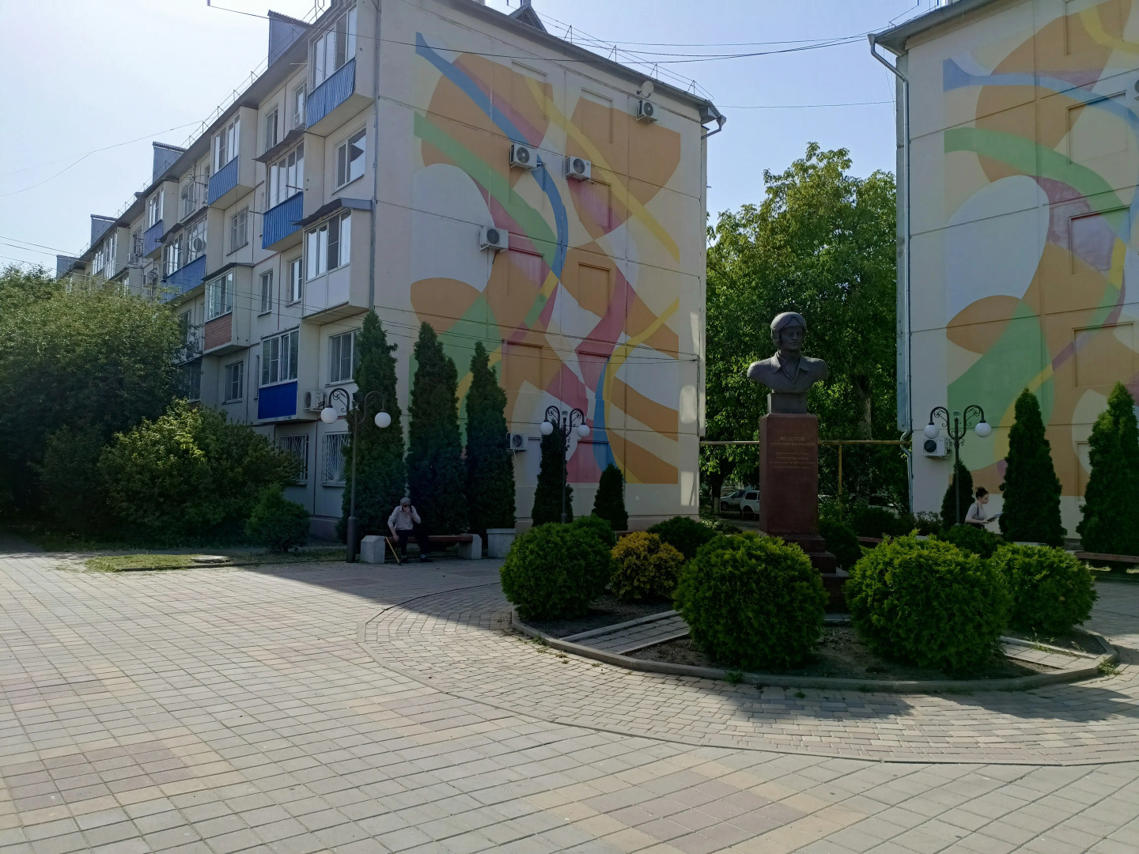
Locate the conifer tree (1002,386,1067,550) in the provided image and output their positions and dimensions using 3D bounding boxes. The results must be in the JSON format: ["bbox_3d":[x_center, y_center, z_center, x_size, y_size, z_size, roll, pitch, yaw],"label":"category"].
[{"bbox_3d":[9.966,1.034,17.700,1.400,3.760,1.400,-1,-3,29],"label":"conifer tree"}]

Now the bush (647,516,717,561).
[{"bbox_3d":[1.641,1.808,11.900,1.150,1.020,1.150,0,-3,8],"label":"bush"}]

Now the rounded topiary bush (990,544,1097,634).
[{"bbox_3d":[5.219,1.772,9.179,1.150,0.940,1.150,1,-3,0],"label":"rounded topiary bush"}]

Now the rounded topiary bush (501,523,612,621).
[{"bbox_3d":[-0.149,1.597,9.200,1.250,1.040,1.250,1,-3,-1],"label":"rounded topiary bush"}]

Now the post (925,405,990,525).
[{"bbox_3d":[8.097,1.248,17.167,0.320,3.404,1.390,5,-5,-41],"label":"post"}]

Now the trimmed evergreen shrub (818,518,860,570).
[{"bbox_3d":[3.813,1.901,12.302,1.130,1.099,1.130,1,-4,5],"label":"trimmed evergreen shrub"}]

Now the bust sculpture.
[{"bbox_3d":[2.646,-0.777,9.983,0.950,1.240,0.520,1,-4,5],"label":"bust sculpture"}]

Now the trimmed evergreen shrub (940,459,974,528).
[{"bbox_3d":[9.347,1.935,19.872,0.850,2.350,0.850,1,-3,0],"label":"trimmed evergreen shrub"}]

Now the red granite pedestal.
[{"bbox_3d":[2.503,0.978,9.400,1.120,2.170,1.120,1,-3,5],"label":"red granite pedestal"}]

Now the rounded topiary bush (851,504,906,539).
[{"bbox_3d":[7.594,2.495,20.200,1.350,1.100,1.300,0,-3,21],"label":"rounded topiary bush"}]

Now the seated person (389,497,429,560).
[{"bbox_3d":[-3.201,2.021,16.394,0.620,1.260,0.720,4,-5,-35],"label":"seated person"}]

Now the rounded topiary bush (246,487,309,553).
[{"bbox_3d":[-6.068,1.911,17.100,1.330,1.330,1.300,2,-3,-20],"label":"rounded topiary bush"}]

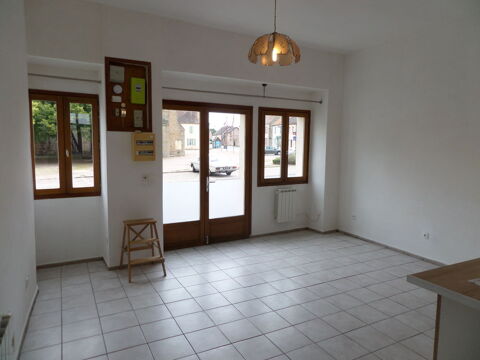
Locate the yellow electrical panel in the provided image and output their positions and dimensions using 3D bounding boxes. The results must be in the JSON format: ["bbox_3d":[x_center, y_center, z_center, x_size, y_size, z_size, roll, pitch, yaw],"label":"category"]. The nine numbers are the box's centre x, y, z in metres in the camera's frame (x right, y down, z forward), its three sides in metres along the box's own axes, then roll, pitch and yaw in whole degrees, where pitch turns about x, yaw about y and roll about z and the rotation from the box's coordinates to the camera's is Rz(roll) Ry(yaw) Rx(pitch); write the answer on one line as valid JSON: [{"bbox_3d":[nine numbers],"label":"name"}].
[{"bbox_3d":[-1.210,-0.410,4.189,0.257,0.340,0.105,-2,6,-28],"label":"yellow electrical panel"}]

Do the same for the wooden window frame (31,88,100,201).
[{"bbox_3d":[-2.243,-0.438,4.255,0.820,1.334,0.100,-2,6,-28],"label":"wooden window frame"}]

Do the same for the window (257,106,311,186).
[{"bbox_3d":[0.777,-0.566,5.856,1.090,1.320,0.100,-2,6,-28],"label":"window"}]

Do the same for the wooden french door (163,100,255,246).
[{"bbox_3d":[-0.548,-0.073,5.201,1.650,2.200,0.100,-2,6,-28],"label":"wooden french door"}]

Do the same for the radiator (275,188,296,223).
[{"bbox_3d":[0.808,0.450,5.897,0.375,0.570,0.105,-2,6,-28],"label":"radiator"}]

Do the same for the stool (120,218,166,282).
[{"bbox_3d":[-1.182,0.826,4.060,0.440,0.630,0.530,-2,6,-28],"label":"stool"}]

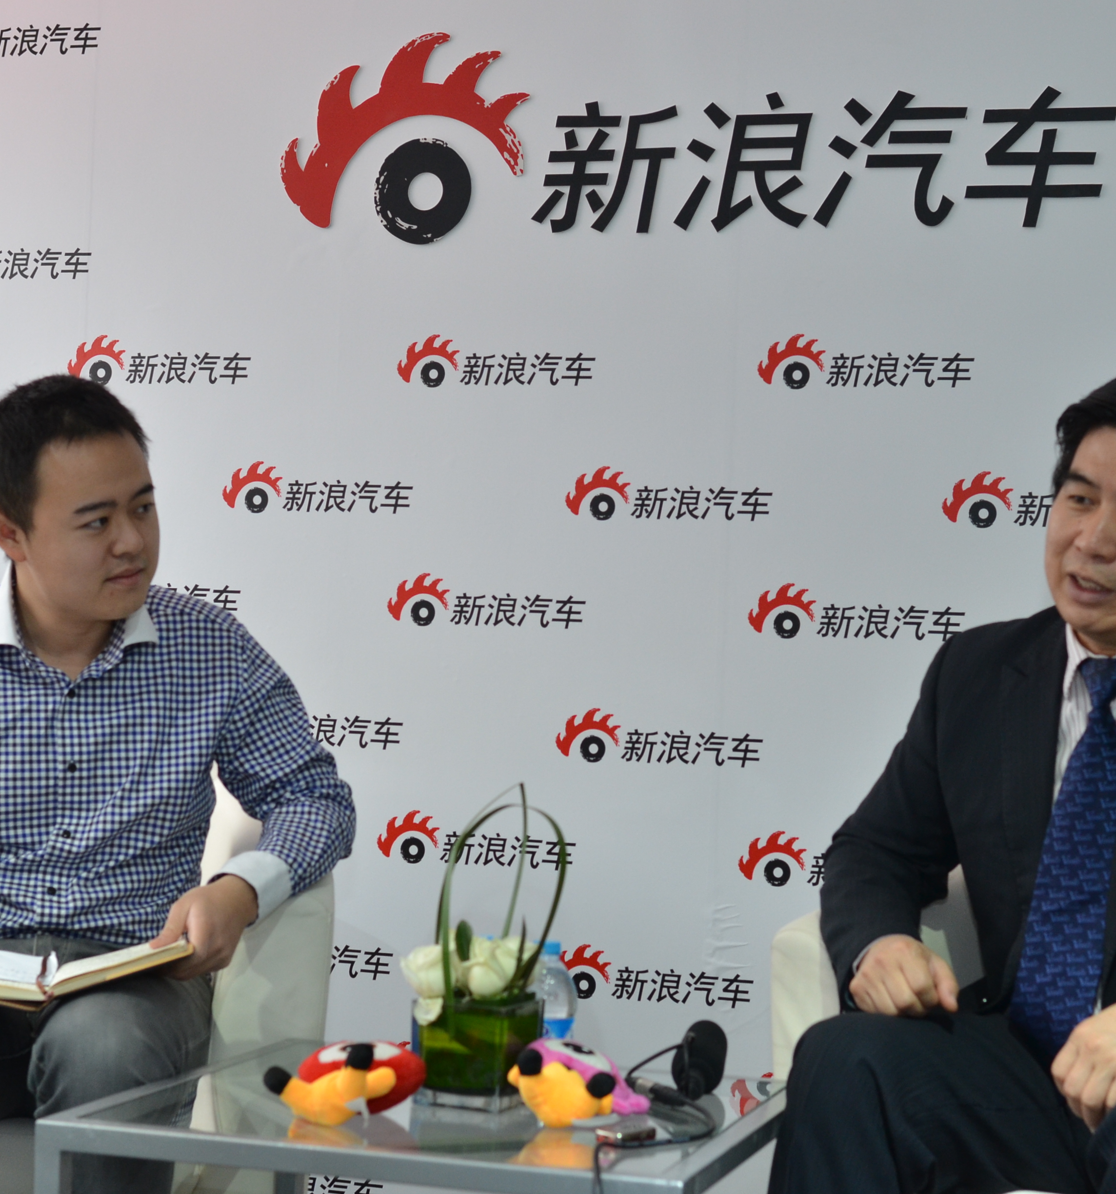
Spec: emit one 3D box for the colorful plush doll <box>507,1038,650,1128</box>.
[{"bbox_3d":[0.019,0.480,2.589,0.128,0.068,0.118,1,12,25],"label":"colorful plush doll"}]

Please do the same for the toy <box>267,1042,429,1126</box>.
[{"bbox_3d":[-0.212,0.471,2.563,0.156,0.066,0.122,2,10,0],"label":"toy"}]

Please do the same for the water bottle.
[{"bbox_3d":[-0.011,0.442,2.743,0.064,0.158,0.064,2,-2,0],"label":"water bottle"}]

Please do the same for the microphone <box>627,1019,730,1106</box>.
[{"bbox_3d":[0.128,0.484,2.722,0.105,0.084,0.075,2,-2,0],"label":"microphone"}]

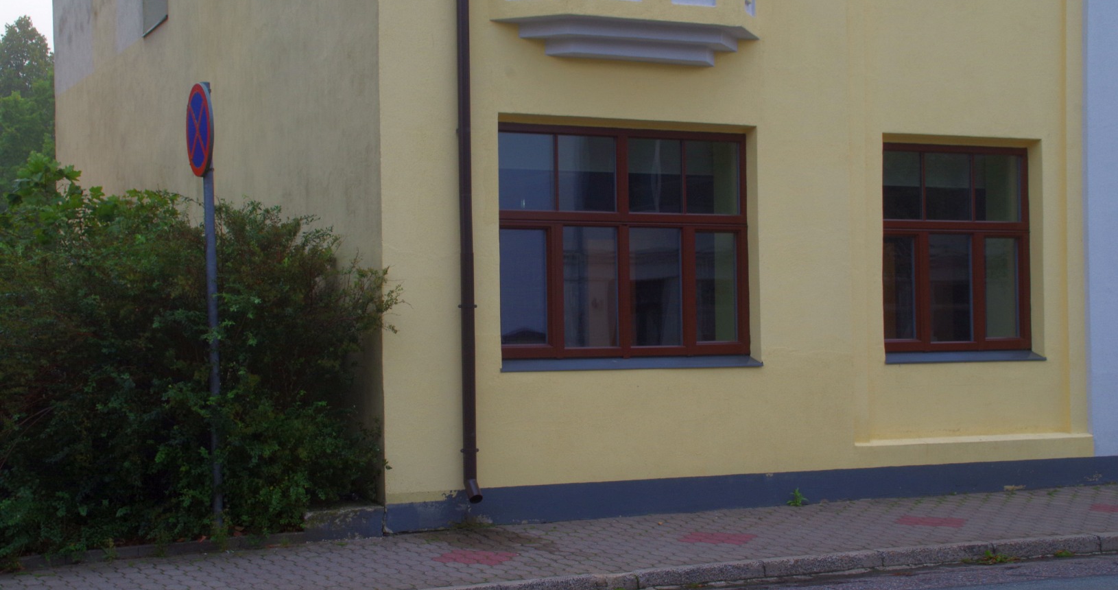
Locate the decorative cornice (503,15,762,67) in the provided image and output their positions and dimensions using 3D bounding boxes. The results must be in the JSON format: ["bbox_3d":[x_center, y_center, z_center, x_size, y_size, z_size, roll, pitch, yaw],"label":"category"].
[{"bbox_3d":[0.696,-2.092,15.322,2.535,0.265,0.470,0,-2,-26],"label":"decorative cornice"}]

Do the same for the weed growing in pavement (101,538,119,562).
[{"bbox_3d":[-3.217,1.823,13.312,0.135,0.175,0.130,0,-2,-26],"label":"weed growing in pavement"}]

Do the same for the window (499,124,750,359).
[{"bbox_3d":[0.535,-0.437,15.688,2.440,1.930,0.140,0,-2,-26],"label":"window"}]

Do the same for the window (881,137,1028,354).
[{"bbox_3d":[3.627,-0.426,17.207,1.800,1.900,0.140,0,-2,-26],"label":"window"}]

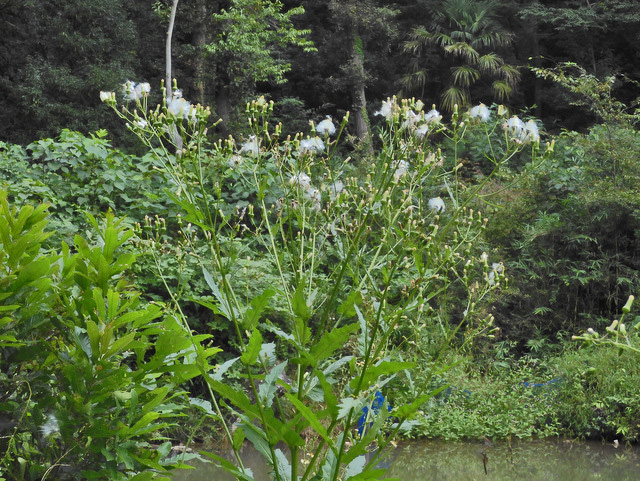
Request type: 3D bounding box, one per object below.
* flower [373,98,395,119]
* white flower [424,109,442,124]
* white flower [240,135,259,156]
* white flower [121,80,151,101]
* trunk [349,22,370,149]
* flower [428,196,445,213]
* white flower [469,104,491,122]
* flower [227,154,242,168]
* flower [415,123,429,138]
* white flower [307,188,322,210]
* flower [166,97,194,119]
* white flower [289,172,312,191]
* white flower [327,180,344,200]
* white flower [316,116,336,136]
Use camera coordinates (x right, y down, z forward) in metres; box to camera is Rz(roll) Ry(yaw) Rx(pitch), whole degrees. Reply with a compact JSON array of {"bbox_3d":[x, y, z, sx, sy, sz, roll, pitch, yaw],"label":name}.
[{"bbox_3d":[0.088,-0.181,1.950,0.027,0.027,0.027,0,0,0],"label":"flower"},{"bbox_3d":[0.155,-0.170,1.950,0.025,0.022,0.025,0,0,0],"label":"white flower"},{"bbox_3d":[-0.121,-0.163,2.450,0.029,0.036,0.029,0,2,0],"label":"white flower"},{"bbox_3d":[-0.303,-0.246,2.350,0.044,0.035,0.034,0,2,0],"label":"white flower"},{"bbox_3d":[0.513,-1.987,18.500,0.240,1.620,0.240,-3,2,0],"label":"trunk"},{"bbox_3d":[0.160,-0.049,1.950,0.022,0.022,0.022,0,0,0],"label":"flower"},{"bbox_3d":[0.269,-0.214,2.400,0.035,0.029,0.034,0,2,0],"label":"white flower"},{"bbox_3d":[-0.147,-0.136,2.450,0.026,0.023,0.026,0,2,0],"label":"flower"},{"bbox_3d":[0.139,-0.151,1.950,0.019,0.022,0.021,0,0,0],"label":"flower"},{"bbox_3d":[-0.008,-0.058,2.000,0.022,0.031,0.022,0,0,0],"label":"white flower"},{"bbox_3d":[-0.192,-0.182,1.950,0.036,0.030,0.027,0,0,0],"label":"flower"},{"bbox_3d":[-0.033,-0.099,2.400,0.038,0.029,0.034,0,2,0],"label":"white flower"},{"bbox_3d":[0.022,-0.073,2.050,0.026,0.026,0.026,0,0,0],"label":"white flower"},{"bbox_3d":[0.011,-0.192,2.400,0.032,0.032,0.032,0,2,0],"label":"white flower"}]

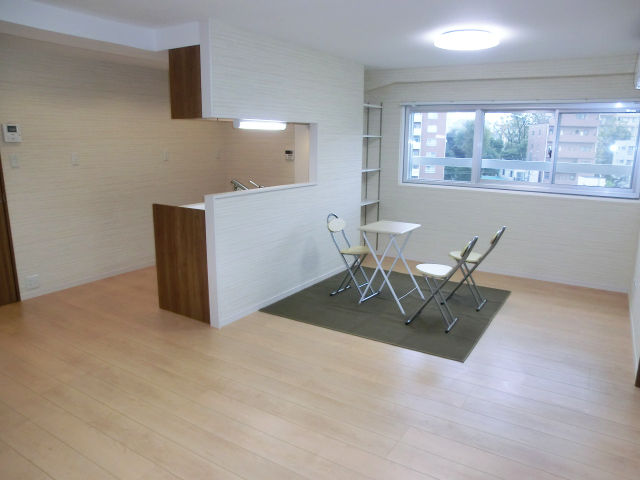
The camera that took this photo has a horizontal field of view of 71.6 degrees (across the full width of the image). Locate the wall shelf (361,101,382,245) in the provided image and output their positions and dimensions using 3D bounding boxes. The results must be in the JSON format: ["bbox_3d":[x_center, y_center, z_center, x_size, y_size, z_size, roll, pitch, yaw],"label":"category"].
[{"bbox_3d":[0.513,-0.756,5.553,0.290,1.890,0.530,8,14,32],"label":"wall shelf"}]

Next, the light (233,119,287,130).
[{"bbox_3d":[-0.519,-1.014,3.961,0.090,0.075,0.630,8,14,32],"label":"light"}]

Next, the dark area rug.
[{"bbox_3d":[0.691,0.565,4.146,1.760,0.010,1.790,8,14,32],"label":"dark area rug"}]

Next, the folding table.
[{"bbox_3d":[0.671,0.231,4.040,0.480,0.705,0.500,8,14,32],"label":"folding table"}]

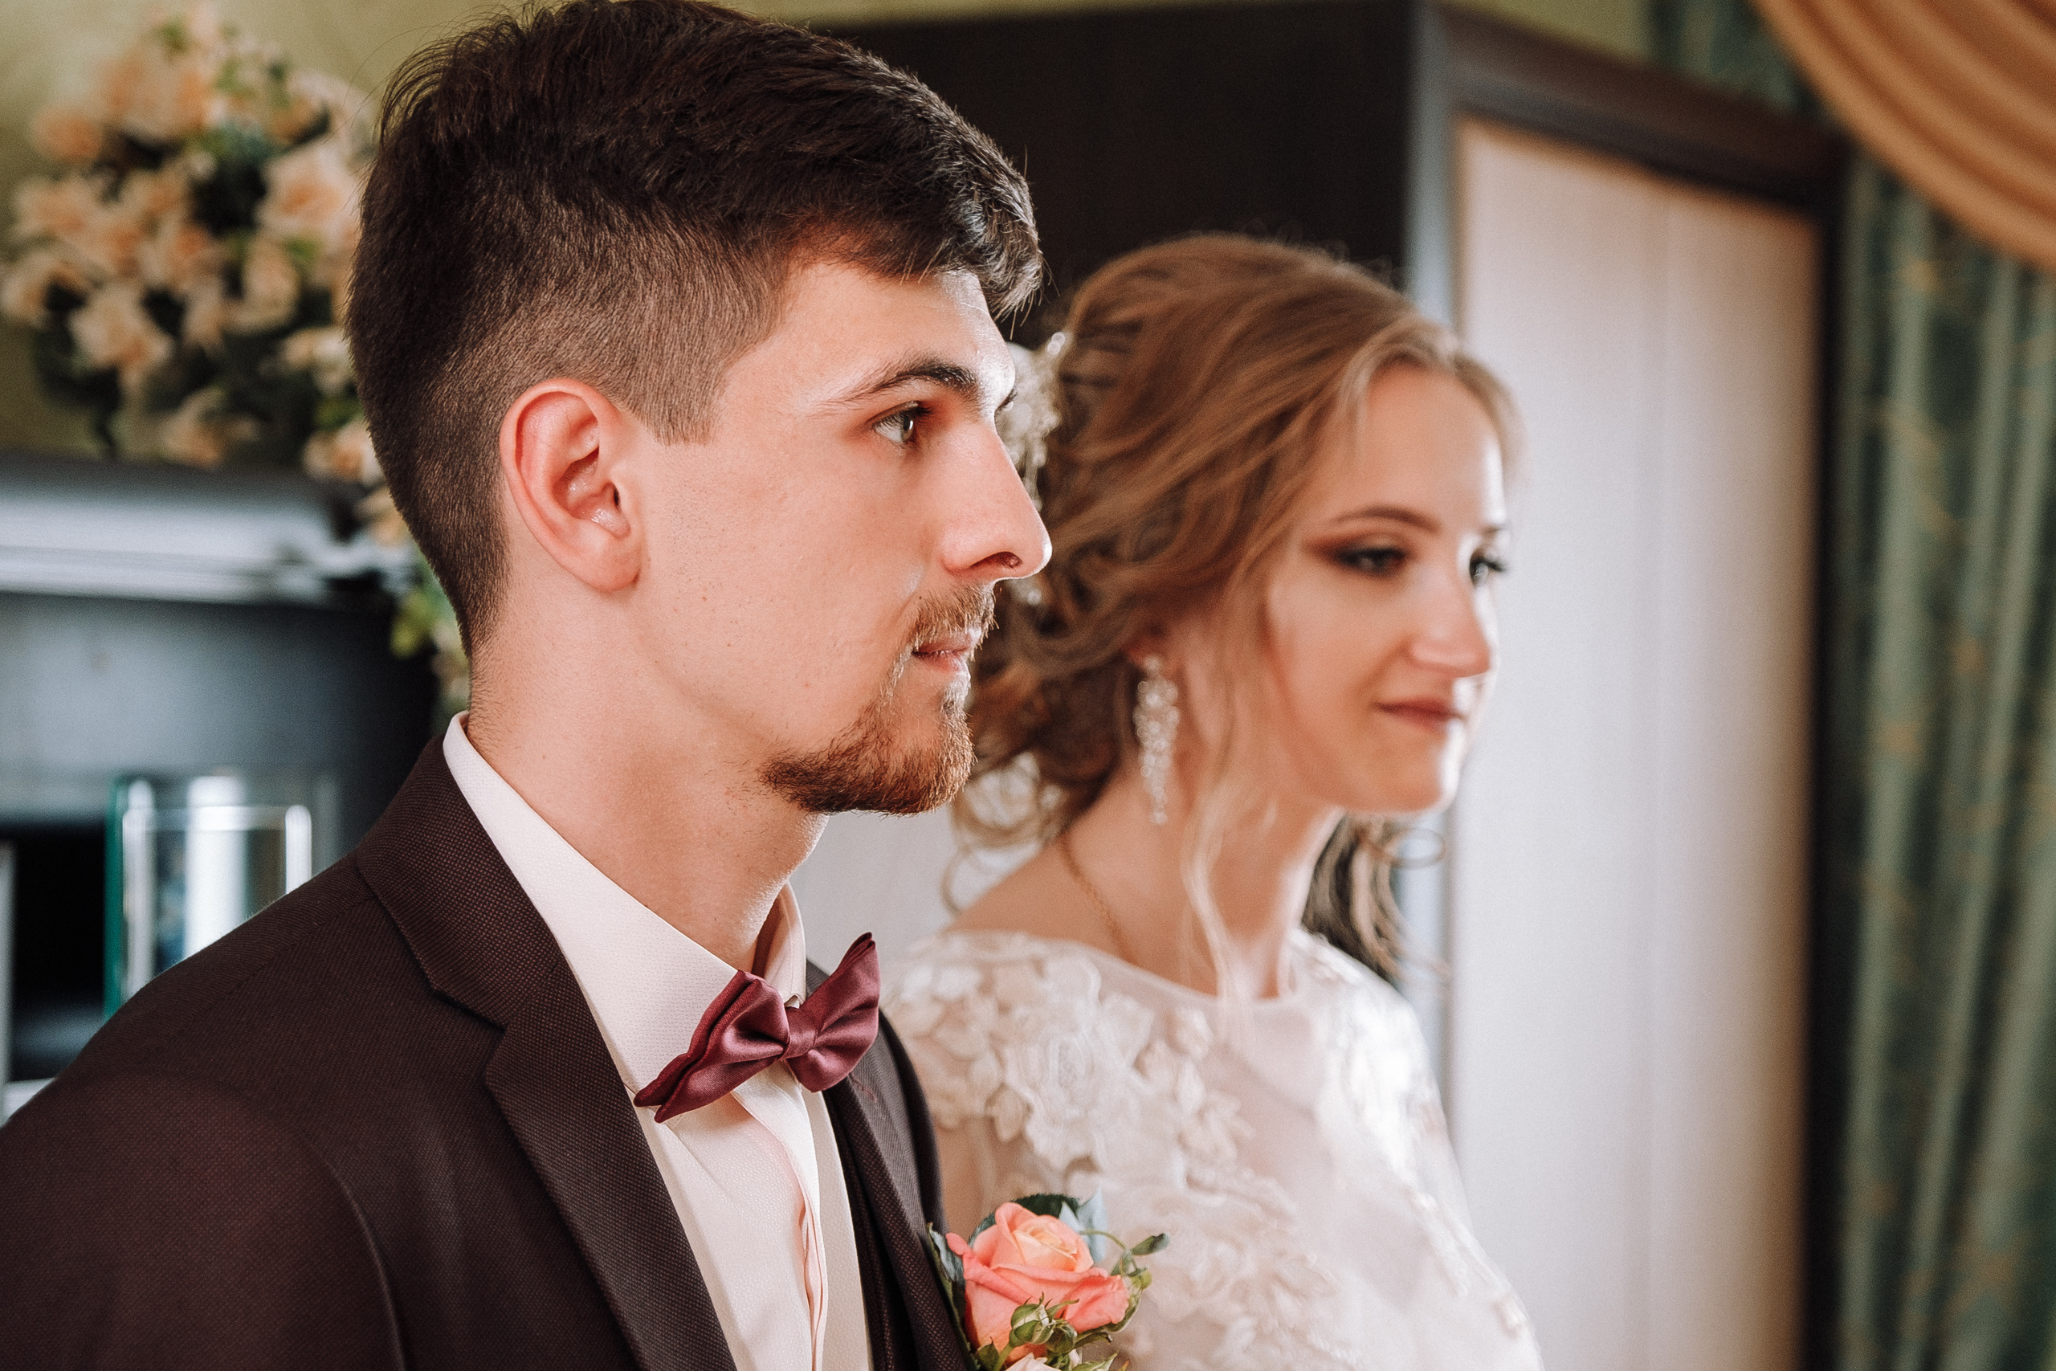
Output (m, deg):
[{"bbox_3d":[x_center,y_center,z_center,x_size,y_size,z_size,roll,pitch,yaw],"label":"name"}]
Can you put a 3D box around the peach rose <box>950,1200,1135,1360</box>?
[{"bbox_3d":[0.004,0.188,1.485,0.056,0.050,0.055,-7,26,-40],"label":"peach rose"}]

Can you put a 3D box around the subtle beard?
[{"bbox_3d":[-0.043,0.004,1.475,0.062,0.071,0.084,1,1,20],"label":"subtle beard"}]

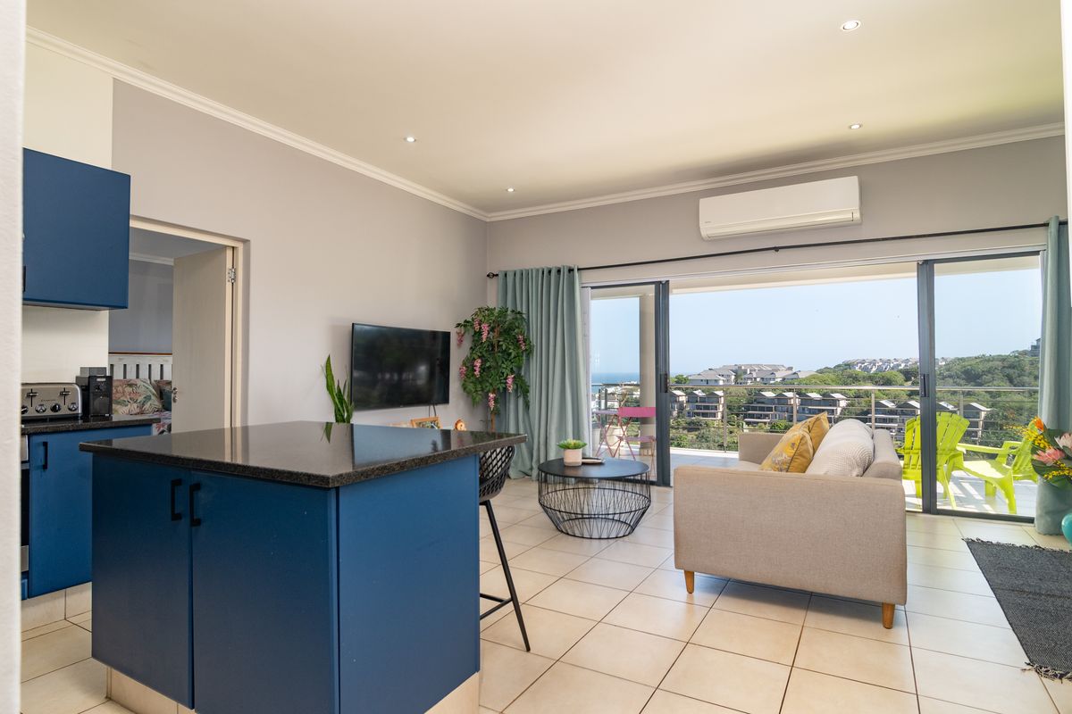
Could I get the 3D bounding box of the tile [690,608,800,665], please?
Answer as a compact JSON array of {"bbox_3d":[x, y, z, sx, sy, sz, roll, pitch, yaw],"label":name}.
[{"bbox_3d":[0.914,1.202,2.443,0.395,0.010,0.395,-1,-2,30],"label":"tile"}]

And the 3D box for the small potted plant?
[{"bbox_3d":[0.283,0.719,4.280,0.210,0.180,0.210,-1,-1,4],"label":"small potted plant"}]

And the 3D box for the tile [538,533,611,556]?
[{"bbox_3d":[0.282,1.238,3.739,0.395,0.010,0.395,-1,-2,30],"label":"tile"}]

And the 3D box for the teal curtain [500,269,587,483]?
[{"bbox_3d":[0.035,0.175,5.929,1.030,2.220,0.180,-1,-2,30],"label":"teal curtain"}]

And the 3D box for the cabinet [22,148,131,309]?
[{"bbox_3d":[-2.508,-0.632,2.980,0.360,0.730,0.500,-1,-2,30],"label":"cabinet"}]

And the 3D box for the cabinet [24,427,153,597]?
[{"bbox_3d":[-2.345,0.713,2.850,0.560,0.720,0.500,-1,-2,30],"label":"cabinet"}]

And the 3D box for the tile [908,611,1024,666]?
[{"bbox_3d":[1.803,1.192,2.380,0.396,0.010,0.396,-1,-2,30],"label":"tile"}]

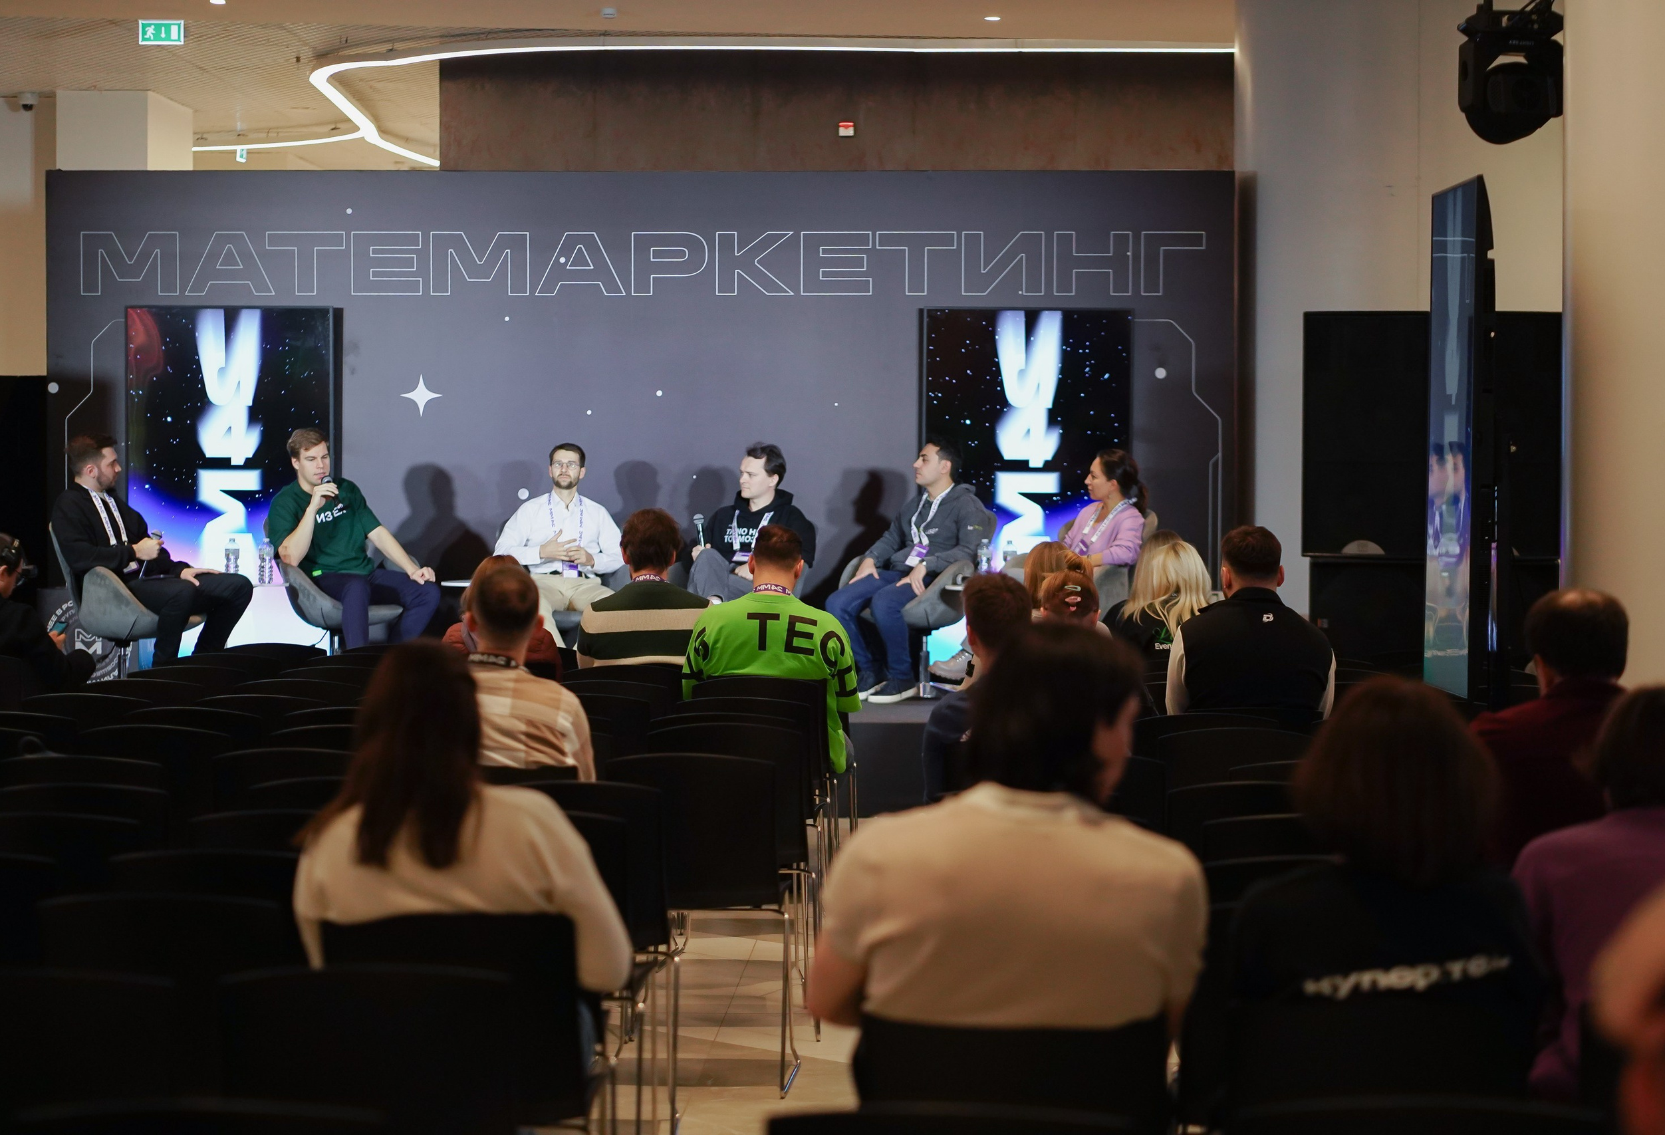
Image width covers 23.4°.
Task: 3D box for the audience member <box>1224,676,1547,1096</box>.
[{"bbox_3d":[0.683,0.763,5.644,0.460,1.240,0.800,0,2,-15],"label":"audience member"}]

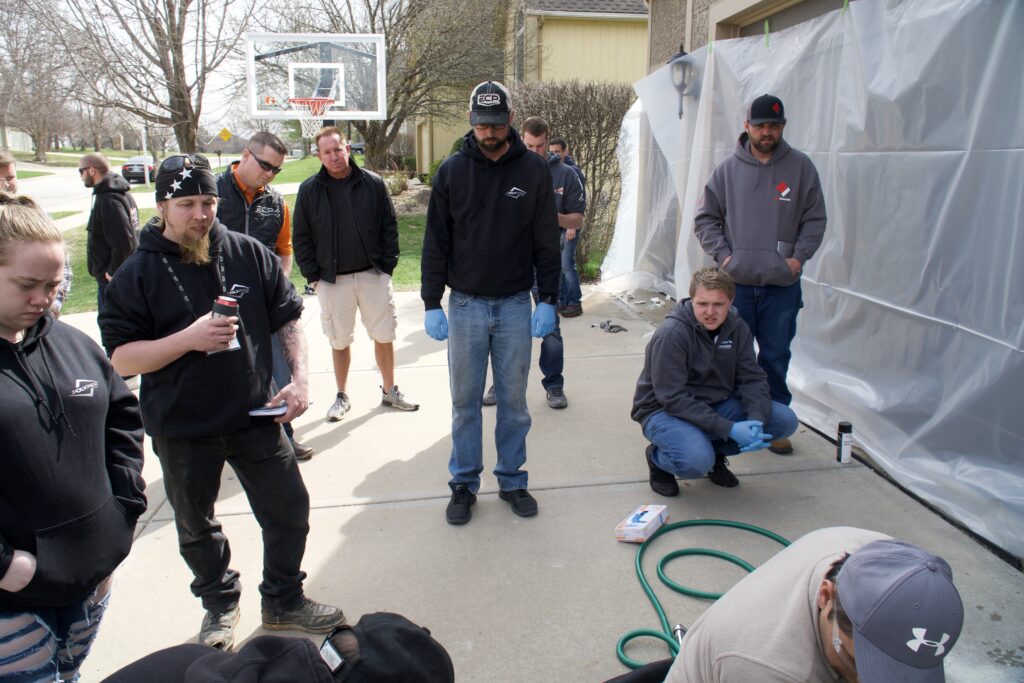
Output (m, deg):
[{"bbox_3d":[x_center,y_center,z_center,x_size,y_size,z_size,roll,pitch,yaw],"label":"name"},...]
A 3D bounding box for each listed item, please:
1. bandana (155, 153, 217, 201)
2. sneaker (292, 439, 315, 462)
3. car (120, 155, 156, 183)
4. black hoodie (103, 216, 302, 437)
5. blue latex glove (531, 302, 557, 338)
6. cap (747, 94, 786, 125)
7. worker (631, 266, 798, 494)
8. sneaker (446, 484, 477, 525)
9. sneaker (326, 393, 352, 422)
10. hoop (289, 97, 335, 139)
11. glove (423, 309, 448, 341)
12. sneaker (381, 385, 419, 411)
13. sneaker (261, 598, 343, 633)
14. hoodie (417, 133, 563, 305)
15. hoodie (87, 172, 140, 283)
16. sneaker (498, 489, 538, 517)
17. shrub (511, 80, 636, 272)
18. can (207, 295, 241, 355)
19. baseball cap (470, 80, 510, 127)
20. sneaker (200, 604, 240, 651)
[{"bbox_3d":[-0.948,-0.476,2.230,0.175,0.145,0.205,-14,30,-43],"label":"bandana"},{"bbox_3d":[-1.205,0.559,4.222,0.290,0.120,0.108,10,16,35],"label":"sneaker"},{"bbox_3d":[-22.952,-10.569,47.200,1.820,1.450,4.700,-6,14,-24],"label":"car"},{"bbox_3d":[-0.957,-0.037,2.351,0.600,0.650,0.380,-11,18,-37],"label":"black hoodie"},{"bbox_3d":[0.136,-0.089,3.319,0.100,0.145,0.105,-2,13,-11],"label":"blue latex glove"},{"bbox_3d":[1.176,-1.067,3.549,0.185,0.150,0.270,0,22,0],"label":"cap"},{"bbox_3d":[0.941,0.142,3.627,0.660,1.000,0.740,-9,17,-32],"label":"worker"},{"bbox_3d":[-0.219,0.708,3.502,0.110,0.120,0.295,2,13,6],"label":"sneaker"},{"bbox_3d":[-1.106,0.396,4.899,0.108,0.125,0.285,1,13,2],"label":"sneaker"},{"bbox_3d":[-2.219,-2.489,8.538,0.490,0.430,0.570,-2,14,-8],"label":"hoop"},{"bbox_3d":[-0.325,-0.077,3.309,0.100,0.142,0.105,3,13,11],"label":"glove"},{"bbox_3d":[-0.744,0.354,5.048,0.285,0.125,0.105,11,17,39],"label":"sneaker"},{"bbox_3d":[-0.733,0.925,2.685,0.295,0.135,0.112,1,13,5],"label":"sneaker"},{"bbox_3d":[-0.091,-0.530,3.257,0.600,0.760,0.330,0,13,-2],"label":"hoodie"},{"bbox_3d":[-2.983,-0.868,5.750,0.340,0.760,0.520,-2,13,-8],"label":"hoodie"},{"bbox_3d":[-0.003,0.676,3.497,0.115,0.120,0.300,-8,16,-27],"label":"sneaker"},{"bbox_3d":[0.865,-2.108,9.732,1.800,2.380,1.200,-2,14,-8],"label":"shrub"},{"bbox_3d":[-0.776,-0.051,2.080,0.070,0.145,0.070,1,16,-26],"label":"can"},{"bbox_3d":[-0.088,-0.960,3.090,0.176,0.145,0.262,0,31,-1],"label":"baseball cap"},{"bbox_3d":[-1.000,0.934,2.674,0.115,0.130,0.310,-4,15,-15],"label":"sneaker"}]

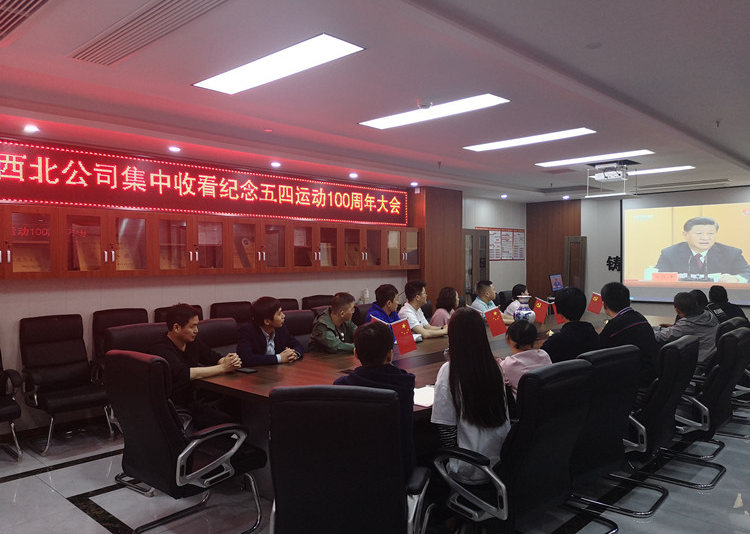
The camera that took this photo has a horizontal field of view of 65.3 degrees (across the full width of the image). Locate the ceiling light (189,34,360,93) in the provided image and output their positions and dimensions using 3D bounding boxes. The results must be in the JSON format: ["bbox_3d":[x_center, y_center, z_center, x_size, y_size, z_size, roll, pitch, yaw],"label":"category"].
[{"bbox_3d":[-0.593,-1.149,3.338,1.200,0.050,0.300,0,1,42],"label":"ceiling light"}]

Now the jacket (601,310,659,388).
[{"bbox_3d":[1.646,0.602,3.913,0.520,0.660,0.420,-1,1,-38],"label":"jacket"}]

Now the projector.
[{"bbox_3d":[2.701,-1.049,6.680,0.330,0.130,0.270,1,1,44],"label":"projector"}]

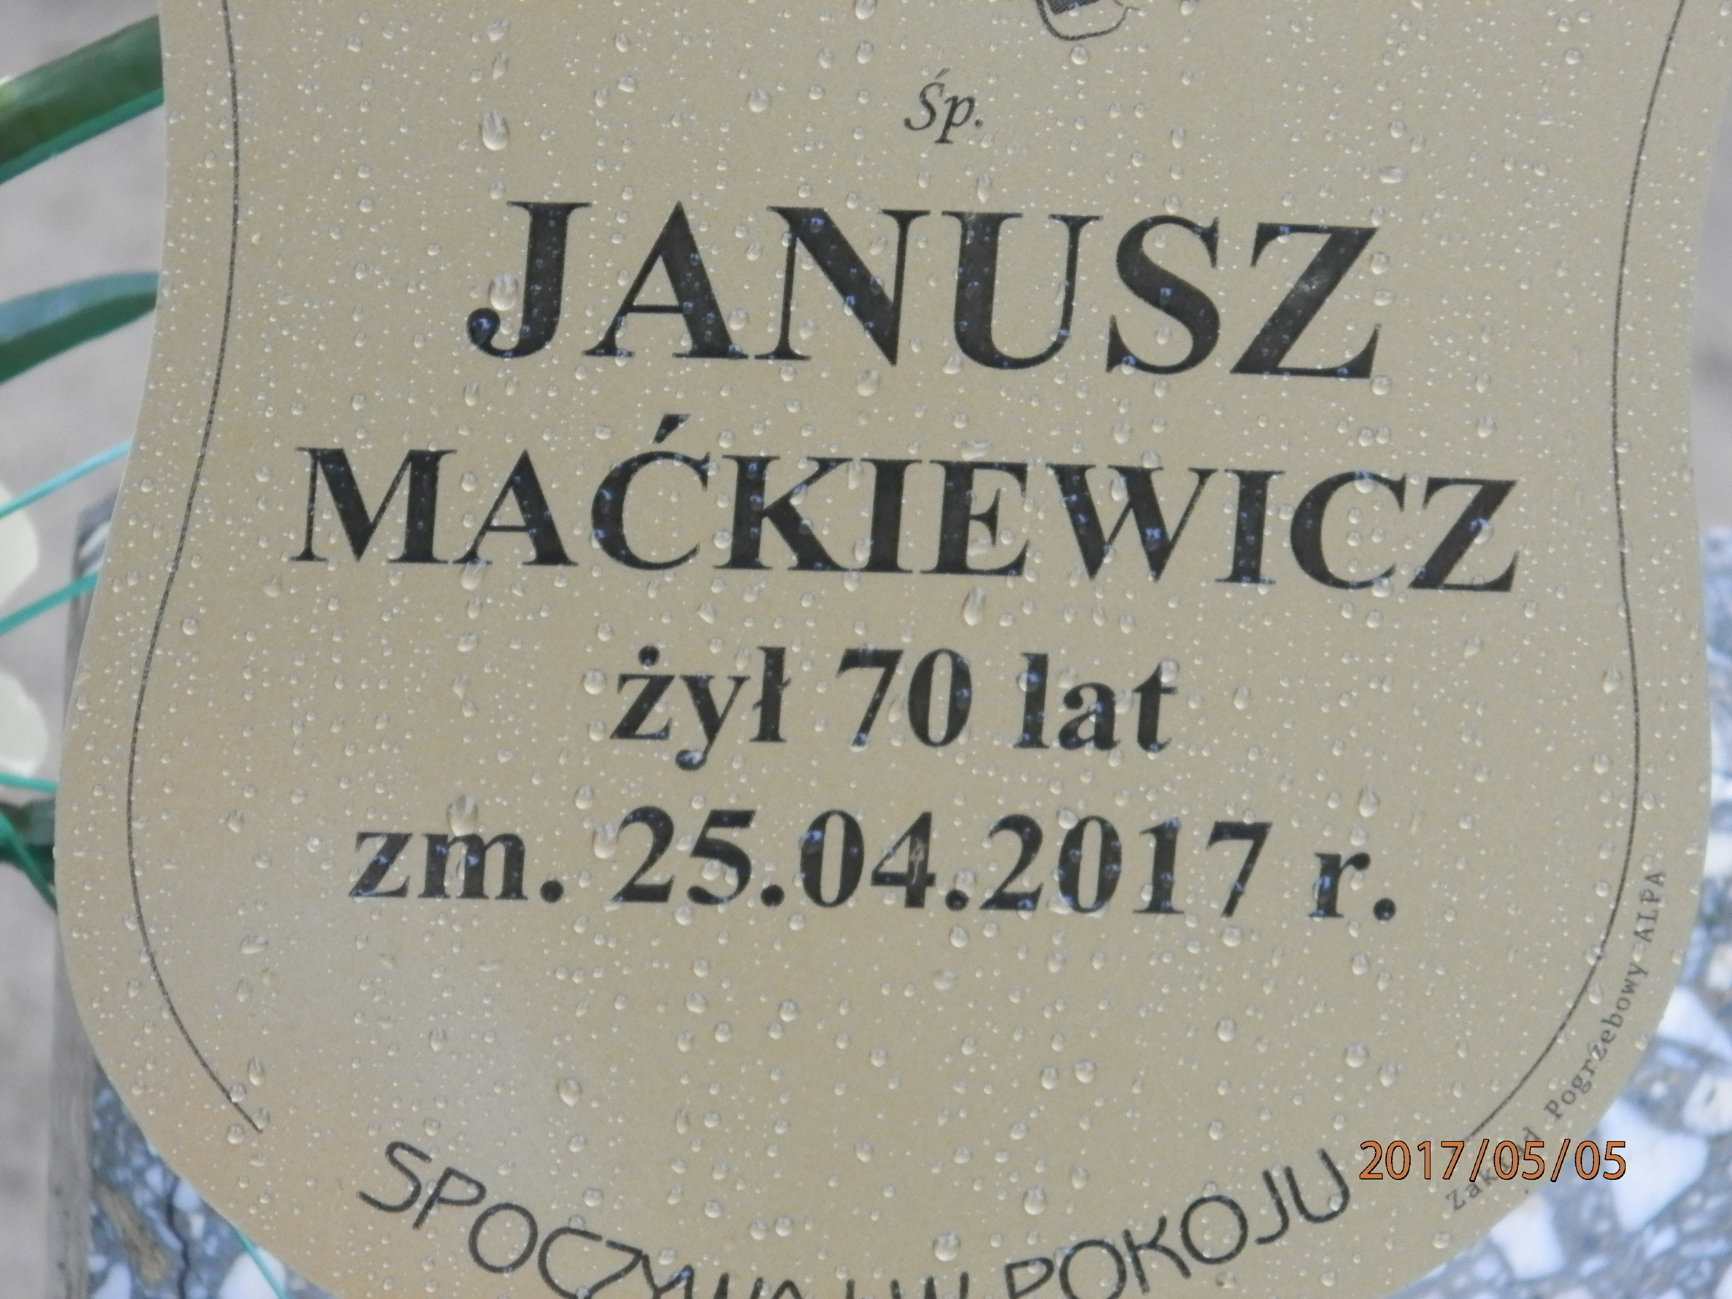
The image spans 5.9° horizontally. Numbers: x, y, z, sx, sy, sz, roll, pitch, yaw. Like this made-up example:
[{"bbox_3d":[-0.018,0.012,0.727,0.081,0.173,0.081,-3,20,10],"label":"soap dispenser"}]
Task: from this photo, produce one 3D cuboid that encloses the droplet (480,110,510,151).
[{"bbox_3d":[-0.044,-0.062,2.000,0.004,0.005,0.002,1,18,-10],"label":"droplet"}]

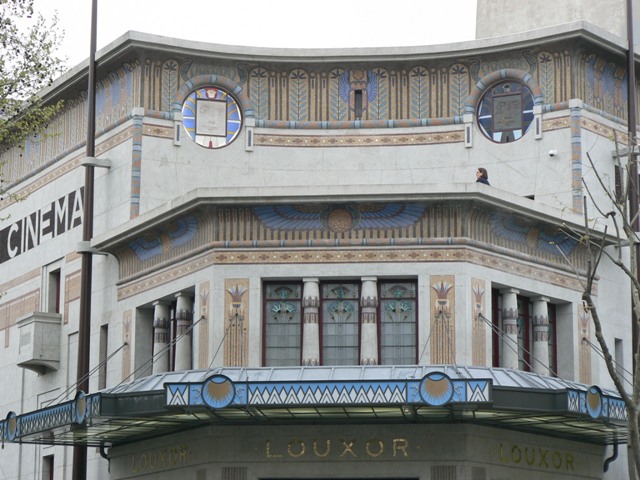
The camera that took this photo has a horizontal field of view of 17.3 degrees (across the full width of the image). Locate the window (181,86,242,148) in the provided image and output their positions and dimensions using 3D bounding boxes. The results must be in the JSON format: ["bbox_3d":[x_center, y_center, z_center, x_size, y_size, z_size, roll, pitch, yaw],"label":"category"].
[{"bbox_3d":[-2.593,-2.927,50.363,1.500,1.500,0.200,4,-12,-18],"label":"window"}]

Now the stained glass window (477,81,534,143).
[{"bbox_3d":[4.378,-3.033,49.743,1.480,1.480,0.200,-6,-12,26],"label":"stained glass window"}]

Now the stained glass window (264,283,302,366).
[{"bbox_3d":[-0.773,1.826,44.607,0.881,1.877,0.200,-1,-11,4],"label":"stained glass window"}]

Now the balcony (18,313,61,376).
[{"bbox_3d":[-7.048,2.603,52.660,0.746,1.392,1.234,6,-13,-27],"label":"balcony"}]

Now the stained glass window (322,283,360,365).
[{"bbox_3d":[0.450,1.822,44.512,0.860,1.873,0.200,-1,-11,4],"label":"stained glass window"}]

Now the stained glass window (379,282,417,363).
[{"bbox_3d":[1.659,1.818,44.418,0.836,1.869,0.200,-1,-11,4],"label":"stained glass window"}]

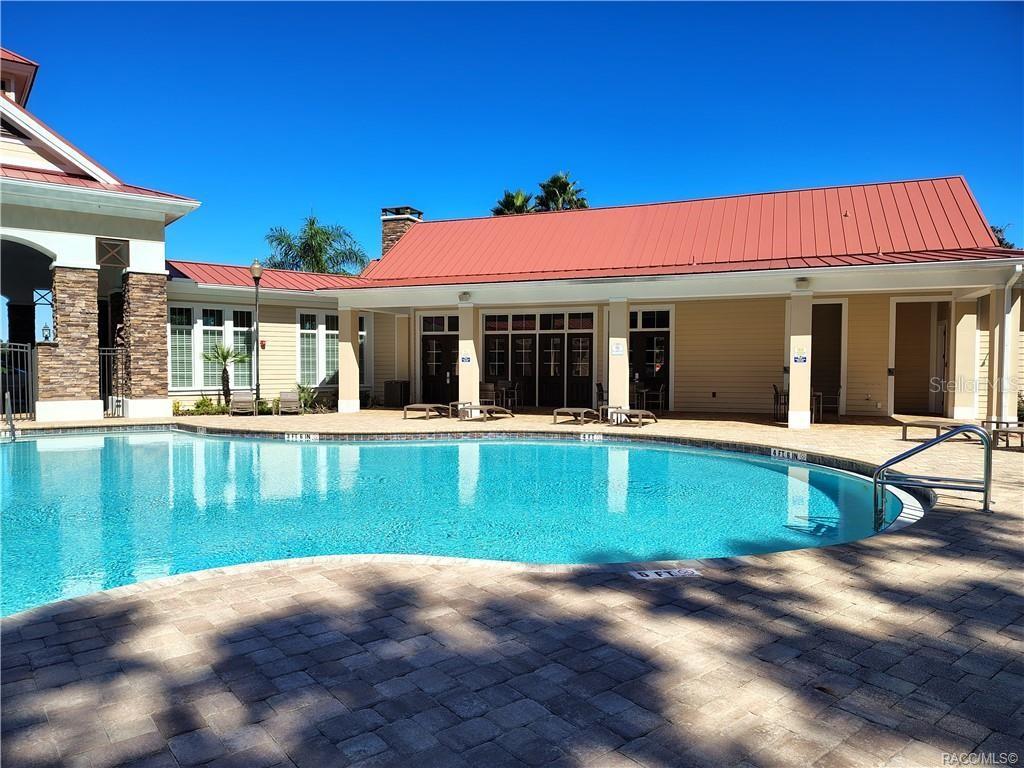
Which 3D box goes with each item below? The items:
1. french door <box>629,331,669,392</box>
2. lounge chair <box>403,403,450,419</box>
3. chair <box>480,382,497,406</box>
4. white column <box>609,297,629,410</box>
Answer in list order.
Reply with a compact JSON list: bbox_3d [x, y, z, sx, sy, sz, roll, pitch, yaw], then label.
[{"bbox_3d":[3.958,-0.403,21.999,1.830,2.430,0.100,1,2,22],"label":"french door"},{"bbox_3d":[-2.064,0.726,19.051,0.720,0.360,1.700,1,2,30],"label":"lounge chair"},{"bbox_3d":[-0.825,0.423,21.018,0.570,0.860,0.620,-1,2,-20],"label":"chair"},{"bbox_3d":[2.749,-0.586,17.980,0.450,3.080,0.450,1,2,22],"label":"white column"}]

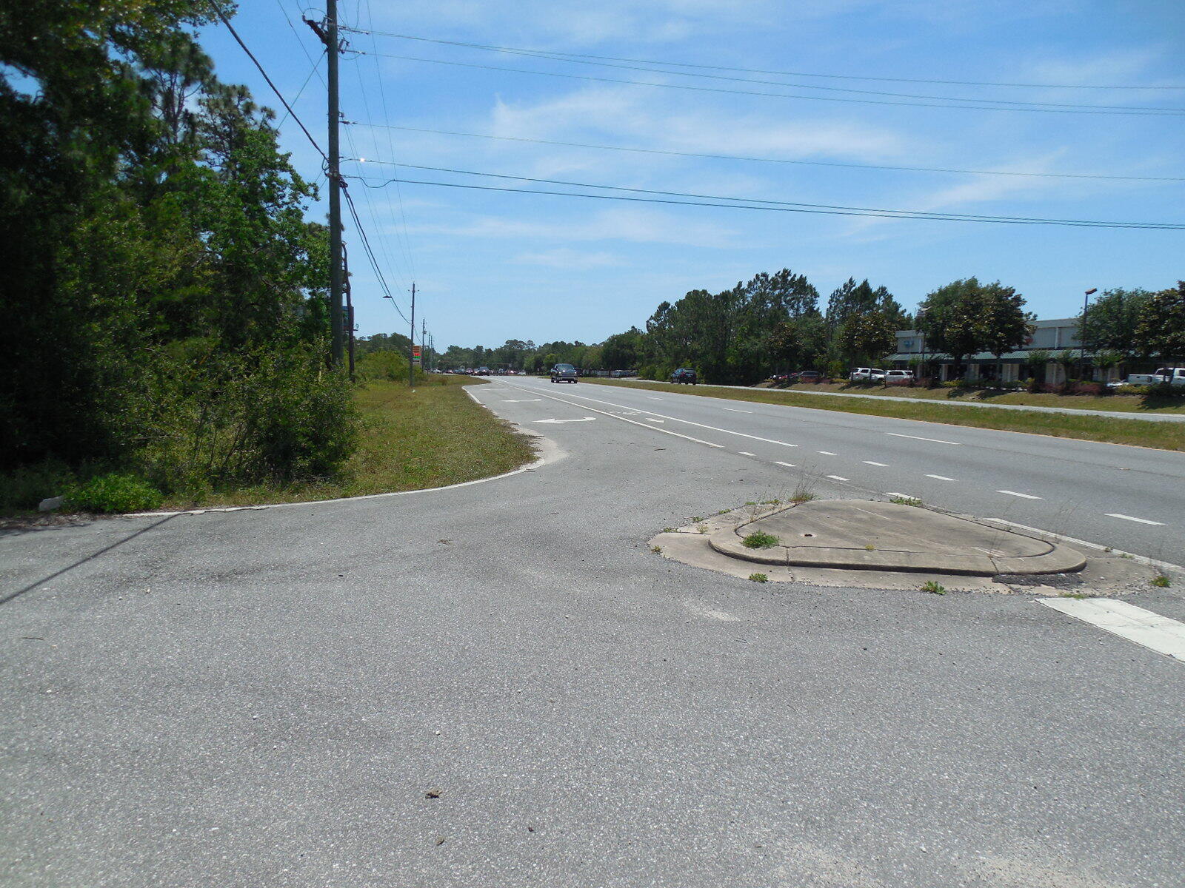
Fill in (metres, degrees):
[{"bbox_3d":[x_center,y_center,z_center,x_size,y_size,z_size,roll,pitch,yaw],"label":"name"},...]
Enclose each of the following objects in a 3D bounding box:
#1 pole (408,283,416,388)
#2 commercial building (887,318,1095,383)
[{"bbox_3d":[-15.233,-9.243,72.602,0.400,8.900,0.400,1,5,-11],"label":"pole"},{"bbox_3d":[56.248,-11.142,107.852,20.000,7.200,44.000,0,5,-11],"label":"commercial building"}]

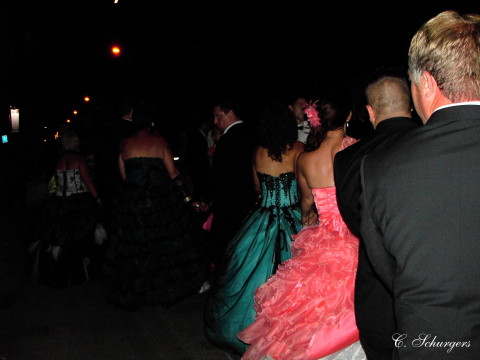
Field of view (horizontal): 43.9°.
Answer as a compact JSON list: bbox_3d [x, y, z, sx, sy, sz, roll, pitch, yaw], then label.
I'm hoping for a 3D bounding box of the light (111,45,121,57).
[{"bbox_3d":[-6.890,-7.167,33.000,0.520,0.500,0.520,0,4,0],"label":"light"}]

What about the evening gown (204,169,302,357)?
[{"bbox_3d":[0.240,0.542,4.433,1.000,1.180,1.050,1,4,8],"label":"evening gown"}]

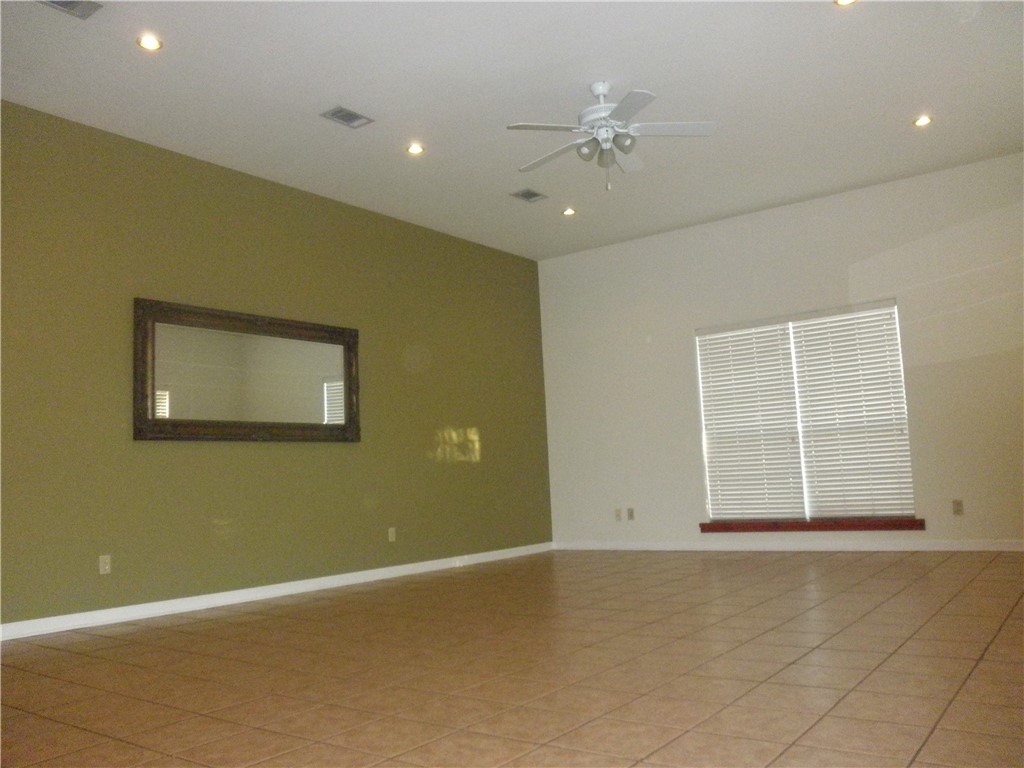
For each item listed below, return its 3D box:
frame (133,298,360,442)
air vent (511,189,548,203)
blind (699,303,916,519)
[{"bbox_3d":[-1.867,-0.042,6.142,0.050,0.940,1.925,-8,-9,37],"label":"frame"},{"bbox_3d":[0.152,-1.596,7.043,0.185,0.020,0.285,-7,-8,34],"label":"air vent"},{"bbox_3d":[2.603,0.309,7.522,1.794,1.804,0.060,-7,-8,34],"label":"blind"}]

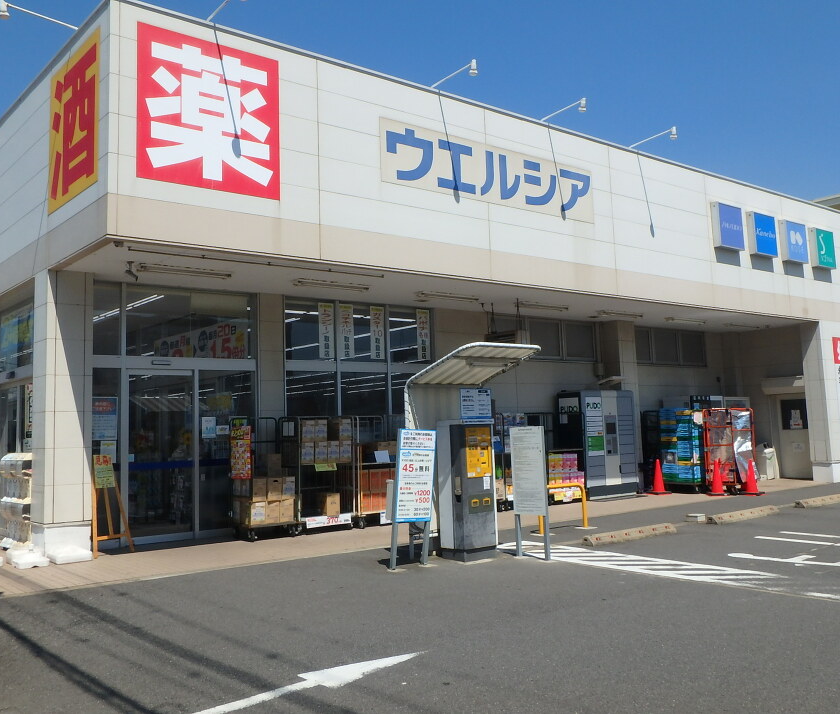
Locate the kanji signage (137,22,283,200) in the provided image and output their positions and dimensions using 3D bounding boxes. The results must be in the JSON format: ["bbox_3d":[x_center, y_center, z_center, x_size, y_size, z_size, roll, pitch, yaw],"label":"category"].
[{"bbox_3d":[-2.494,-2.918,10.284,1.840,1.820,0.050,2,-6,-39],"label":"kanji signage"}]

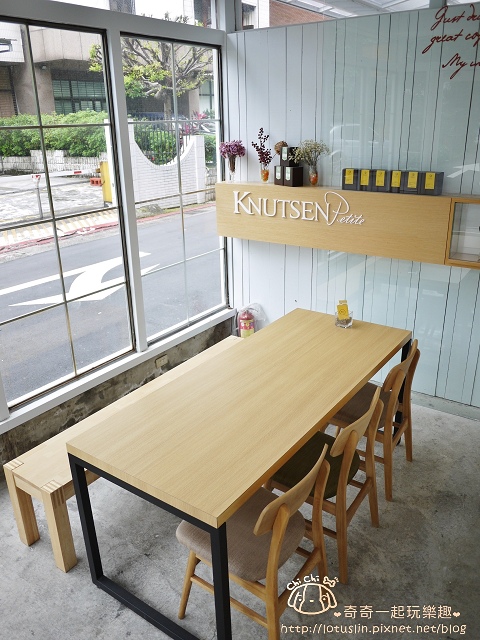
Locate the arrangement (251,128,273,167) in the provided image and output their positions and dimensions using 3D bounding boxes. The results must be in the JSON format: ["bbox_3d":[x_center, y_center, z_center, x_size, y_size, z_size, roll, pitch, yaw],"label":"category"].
[{"bbox_3d":[0.152,-1.209,3.622,0.145,0.275,0.120,13,25,33],"label":"arrangement"}]

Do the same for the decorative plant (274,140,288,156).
[{"bbox_3d":[0.284,-1.171,3.539,0.095,0.105,0.095,13,25,33],"label":"decorative plant"}]

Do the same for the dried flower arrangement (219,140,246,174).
[{"bbox_3d":[-0.051,-1.191,3.782,0.195,0.235,0.170,13,25,33],"label":"dried flower arrangement"}]

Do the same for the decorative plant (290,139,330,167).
[{"bbox_3d":[0.462,-1.108,3.430,0.260,0.185,0.200,13,25,33],"label":"decorative plant"}]

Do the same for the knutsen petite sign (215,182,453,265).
[{"bbox_3d":[0.568,-0.691,3.509,1.669,0.387,0.185,13,25,33],"label":"knutsen petite sign"}]

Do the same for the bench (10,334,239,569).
[{"bbox_3d":[-0.418,0.636,3.073,0.355,0.441,1.823,13,25,33],"label":"bench"}]

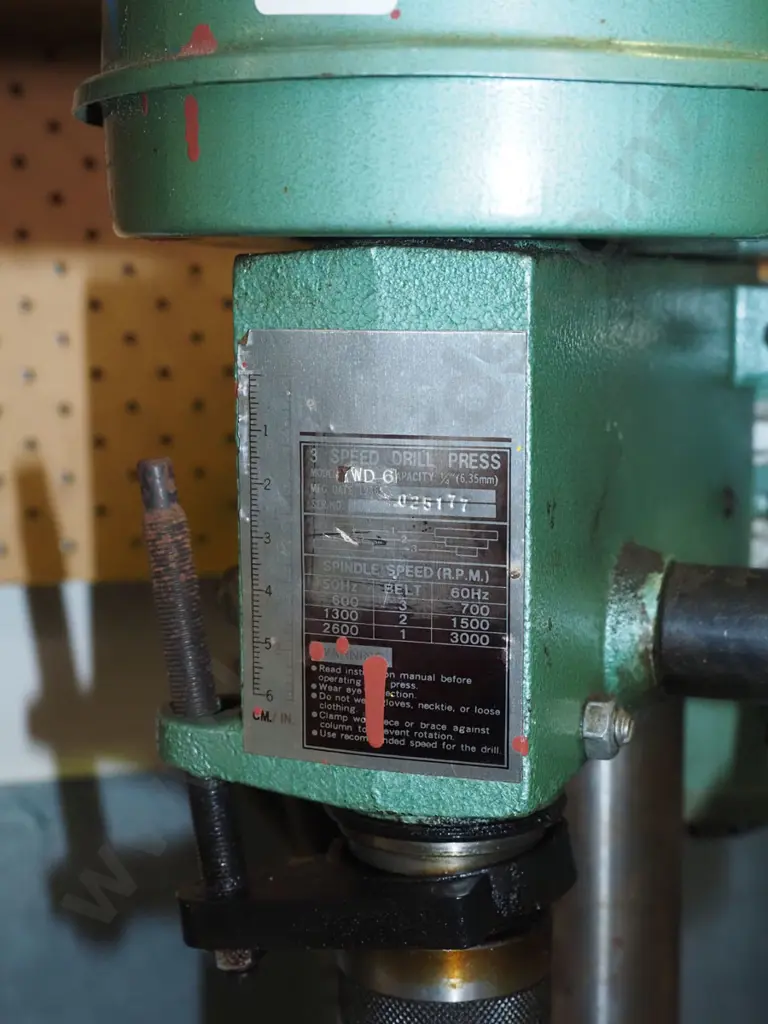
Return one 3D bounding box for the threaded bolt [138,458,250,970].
[{"bbox_3d":[-0.036,0.040,0.310,0.008,0.101,0.008,-9,5,-8],"label":"threaded bolt"}]

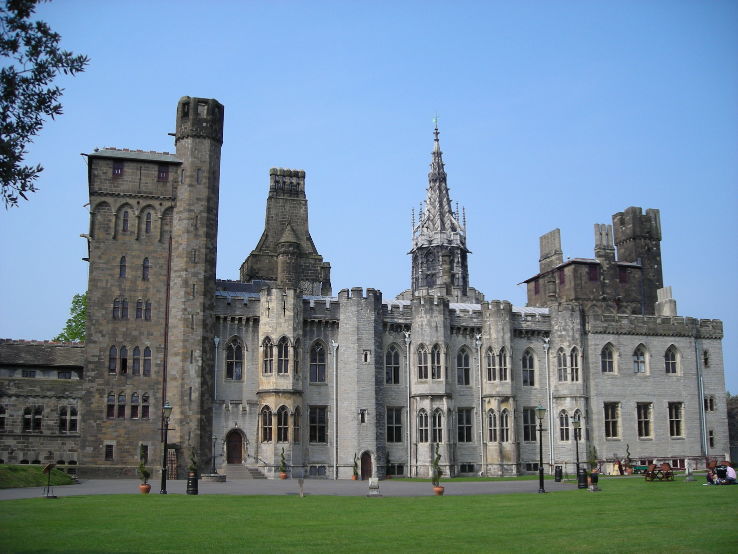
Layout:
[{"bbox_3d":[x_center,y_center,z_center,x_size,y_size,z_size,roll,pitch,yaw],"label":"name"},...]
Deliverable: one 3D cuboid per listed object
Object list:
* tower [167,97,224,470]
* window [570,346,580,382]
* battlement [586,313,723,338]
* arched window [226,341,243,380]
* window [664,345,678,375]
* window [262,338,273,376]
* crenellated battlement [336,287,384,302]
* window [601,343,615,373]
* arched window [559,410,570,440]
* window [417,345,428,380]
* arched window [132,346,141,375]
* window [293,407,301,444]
[{"bbox_3d":[-12.632,0.120,59.004,3.350,28.017,3.350,4,-11,-18],"label":"tower"},{"bbox_3d":[16.388,6.965,64.509,0.916,2.858,0.300,4,-11,-18],"label":"window"},{"bbox_3d":[22.766,3.940,64.238,12.520,1.553,0.900,4,-12,-19],"label":"battlement"},{"bbox_3d":[-8.727,5.368,52.516,1.037,2.747,0.250,4,-12,-19],"label":"arched window"},{"bbox_3d":[25.387,6.903,68.013,1.263,2.475,0.300,3,-11,-15],"label":"window"},{"bbox_3d":[-6.750,5.297,54.661,0.874,2.562,0.300,-6,-13,27],"label":"window"},{"bbox_3d":[-0.678,1.354,61.009,3.150,1.144,3.150,4,-11,-18],"label":"crenellated battlement"},{"bbox_3d":[18.200,6.231,61.905,1.216,2.217,0.250,4,-12,-19],"label":"window"},{"bbox_3d":[14.525,11.012,60.112,0.820,2.332,0.300,-6,-13,27],"label":"arched window"},{"bbox_3d":[3.879,6.066,57.814,0.881,2.634,0.300,-6,-13,27],"label":"window"},{"bbox_3d":[-14.216,5.125,49.536,0.470,1.797,0.250,4,-12,-19],"label":"arched window"},{"bbox_3d":[-5.112,10.406,57.005,0.300,2.696,0.966,-5,-12,26],"label":"window"}]

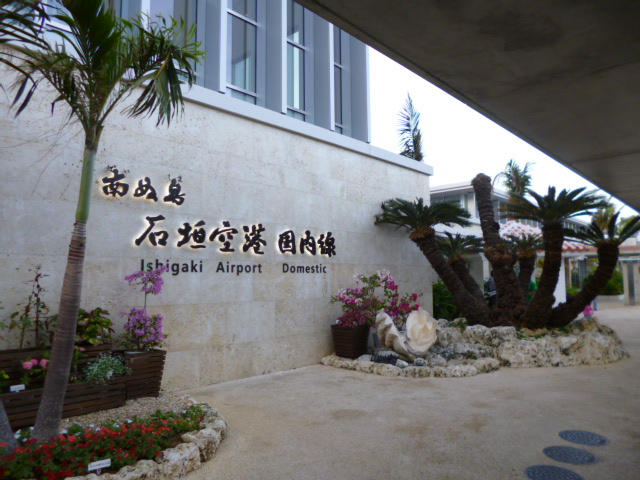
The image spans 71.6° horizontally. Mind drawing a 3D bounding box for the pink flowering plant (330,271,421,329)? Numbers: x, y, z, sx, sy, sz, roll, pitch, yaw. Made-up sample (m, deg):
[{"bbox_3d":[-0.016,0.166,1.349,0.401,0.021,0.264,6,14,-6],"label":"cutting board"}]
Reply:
[{"bbox_3d":[0.982,1.081,7.995,1.550,1.030,0.900,1,-6,-15],"label":"pink flowering plant"}]

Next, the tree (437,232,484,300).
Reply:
[{"bbox_3d":[3.046,0.618,9.618,1.100,1.550,1.000,0,-6,0],"label":"tree"}]

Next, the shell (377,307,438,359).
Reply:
[{"bbox_3d":[1.466,1.584,7.436,1.060,0.880,0.650,-1,-6,10],"label":"shell"}]

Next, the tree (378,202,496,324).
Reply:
[{"bbox_3d":[2.296,0.435,8.974,2.150,2.400,1.700,0,-6,0],"label":"tree"}]

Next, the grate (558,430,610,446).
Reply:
[{"bbox_3d":[2.408,1.830,4.064,0.401,0.030,0.401,0,-6,0],"label":"grate"}]

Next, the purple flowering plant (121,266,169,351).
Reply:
[{"bbox_3d":[-2.171,0.845,5.473,0.560,1.030,0.520,1,-6,-19],"label":"purple flowering plant"}]

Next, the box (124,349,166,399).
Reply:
[{"bbox_3d":[-2.116,1.644,5.364,0.480,0.550,0.450,1,-6,-19],"label":"box"}]

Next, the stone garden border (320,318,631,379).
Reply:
[{"bbox_3d":[3.018,1.896,8.338,5.911,0.660,2.574,1,-6,-15],"label":"stone garden border"}]

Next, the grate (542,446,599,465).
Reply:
[{"bbox_3d":[2.068,1.794,3.665,0.403,0.030,0.403,0,-6,0],"label":"grate"}]

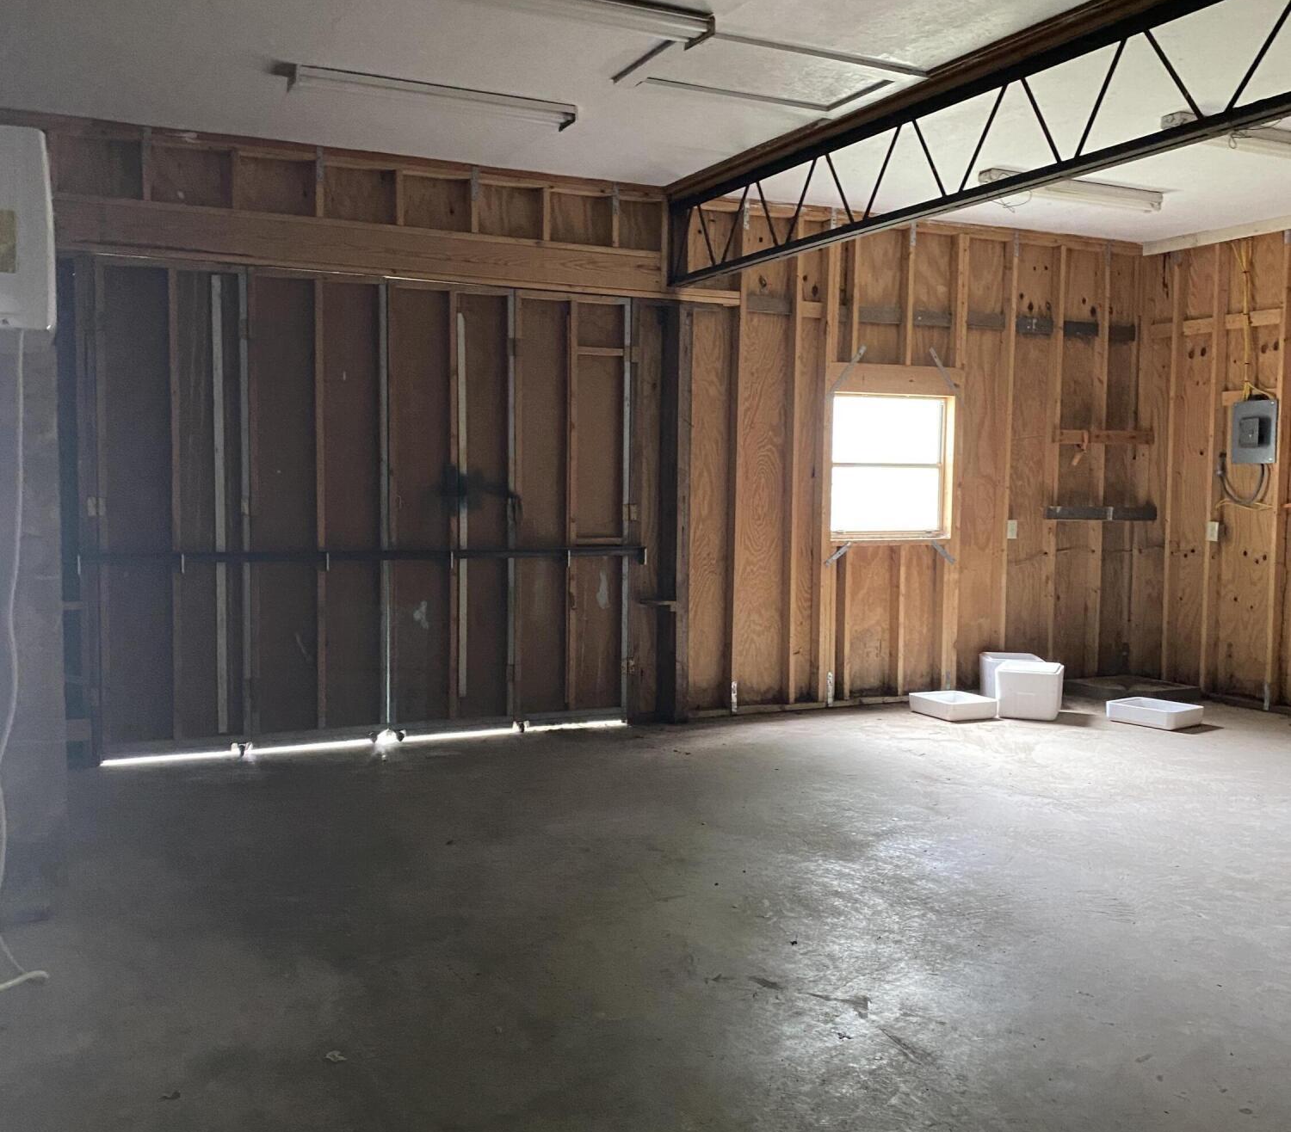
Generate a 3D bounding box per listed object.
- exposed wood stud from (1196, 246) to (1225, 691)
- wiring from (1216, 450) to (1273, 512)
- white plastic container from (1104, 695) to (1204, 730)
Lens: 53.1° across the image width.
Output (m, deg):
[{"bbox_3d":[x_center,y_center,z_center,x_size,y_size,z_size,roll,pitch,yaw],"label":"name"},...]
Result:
[{"bbox_3d":[3.747,-0.624,8.474,0.089,2.919,0.038,-1,4,-26],"label":"exposed wood stud"},{"bbox_3d":[3.817,-0.548,8.255,0.080,0.390,0.380,-1,5,-26],"label":"wiring"},{"bbox_3d":[2.981,0.863,7.558,0.330,0.102,0.405,-3,5,-36],"label":"white plastic container"}]

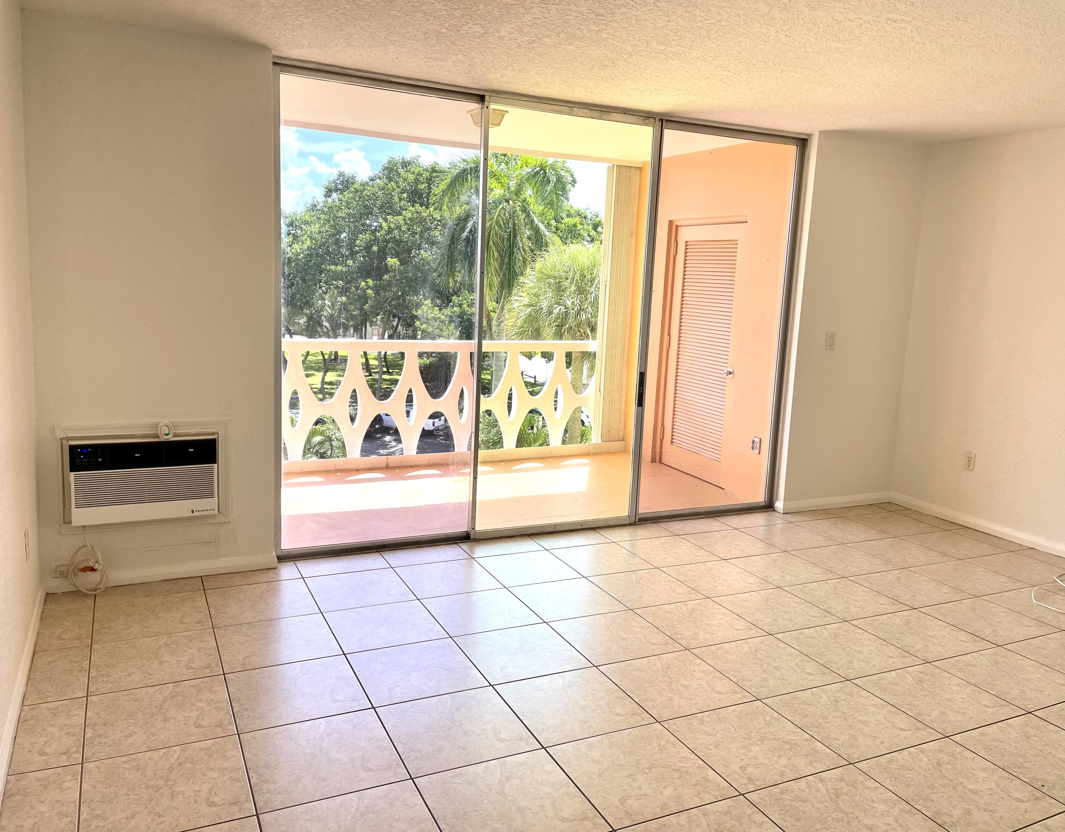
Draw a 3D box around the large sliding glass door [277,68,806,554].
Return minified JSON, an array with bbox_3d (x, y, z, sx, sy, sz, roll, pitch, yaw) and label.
[{"bbox_3d":[0.200,-0.505,4.782,3.235,2.392,0.100,-2,10,-25],"label":"large sliding glass door"}]

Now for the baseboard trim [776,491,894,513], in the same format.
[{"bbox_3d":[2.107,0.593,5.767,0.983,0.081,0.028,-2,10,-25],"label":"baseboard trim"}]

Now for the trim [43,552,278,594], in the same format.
[{"bbox_3d":[-1.716,0.733,3.945,0.996,0.080,0.020,-2,10,-25],"label":"trim"}]

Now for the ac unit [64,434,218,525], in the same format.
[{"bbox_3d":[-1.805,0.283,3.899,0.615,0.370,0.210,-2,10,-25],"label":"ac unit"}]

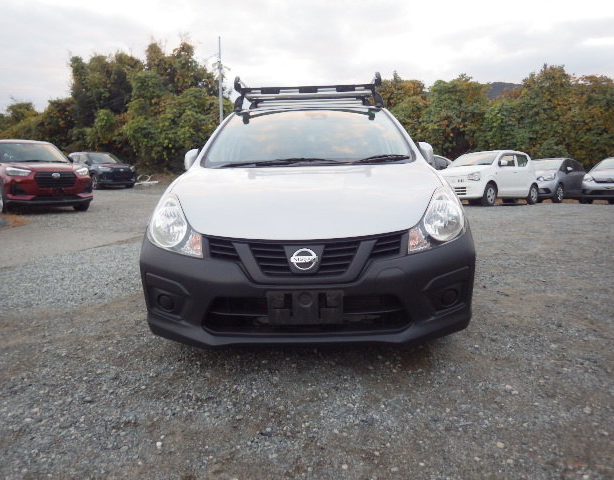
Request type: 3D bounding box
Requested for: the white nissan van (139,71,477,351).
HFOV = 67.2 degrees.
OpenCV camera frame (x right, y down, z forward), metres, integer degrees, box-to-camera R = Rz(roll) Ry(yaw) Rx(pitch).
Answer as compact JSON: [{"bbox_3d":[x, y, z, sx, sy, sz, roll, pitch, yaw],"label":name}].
[{"bbox_3d":[0.030,-0.505,4.170,1.710,1.700,4.395,-1,9,2],"label":"white nissan van"}]

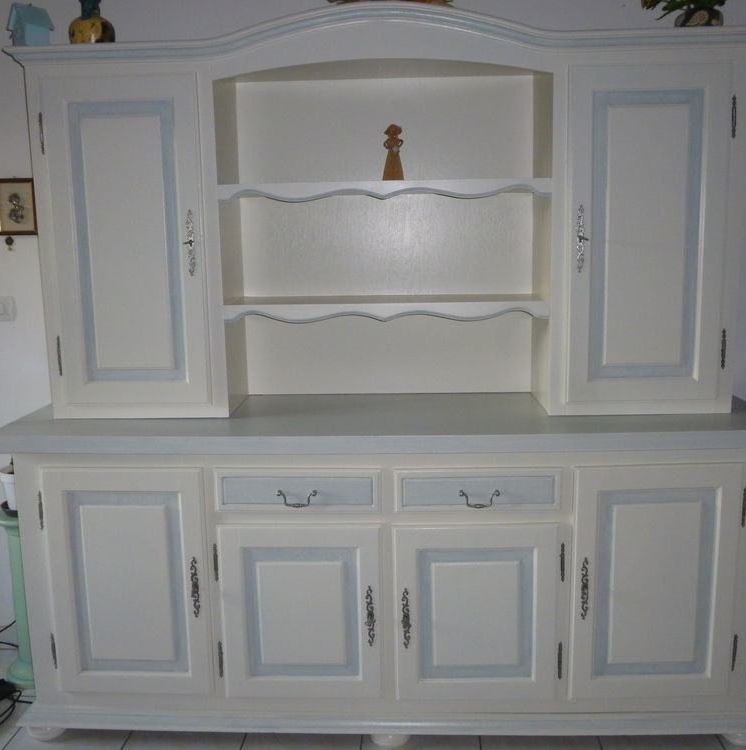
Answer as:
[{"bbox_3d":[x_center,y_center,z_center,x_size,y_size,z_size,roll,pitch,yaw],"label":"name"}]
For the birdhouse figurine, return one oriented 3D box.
[{"bbox_3d":[-0.958,-0.963,2.196,0.089,0.147,0.094,8,13,43],"label":"birdhouse figurine"}]

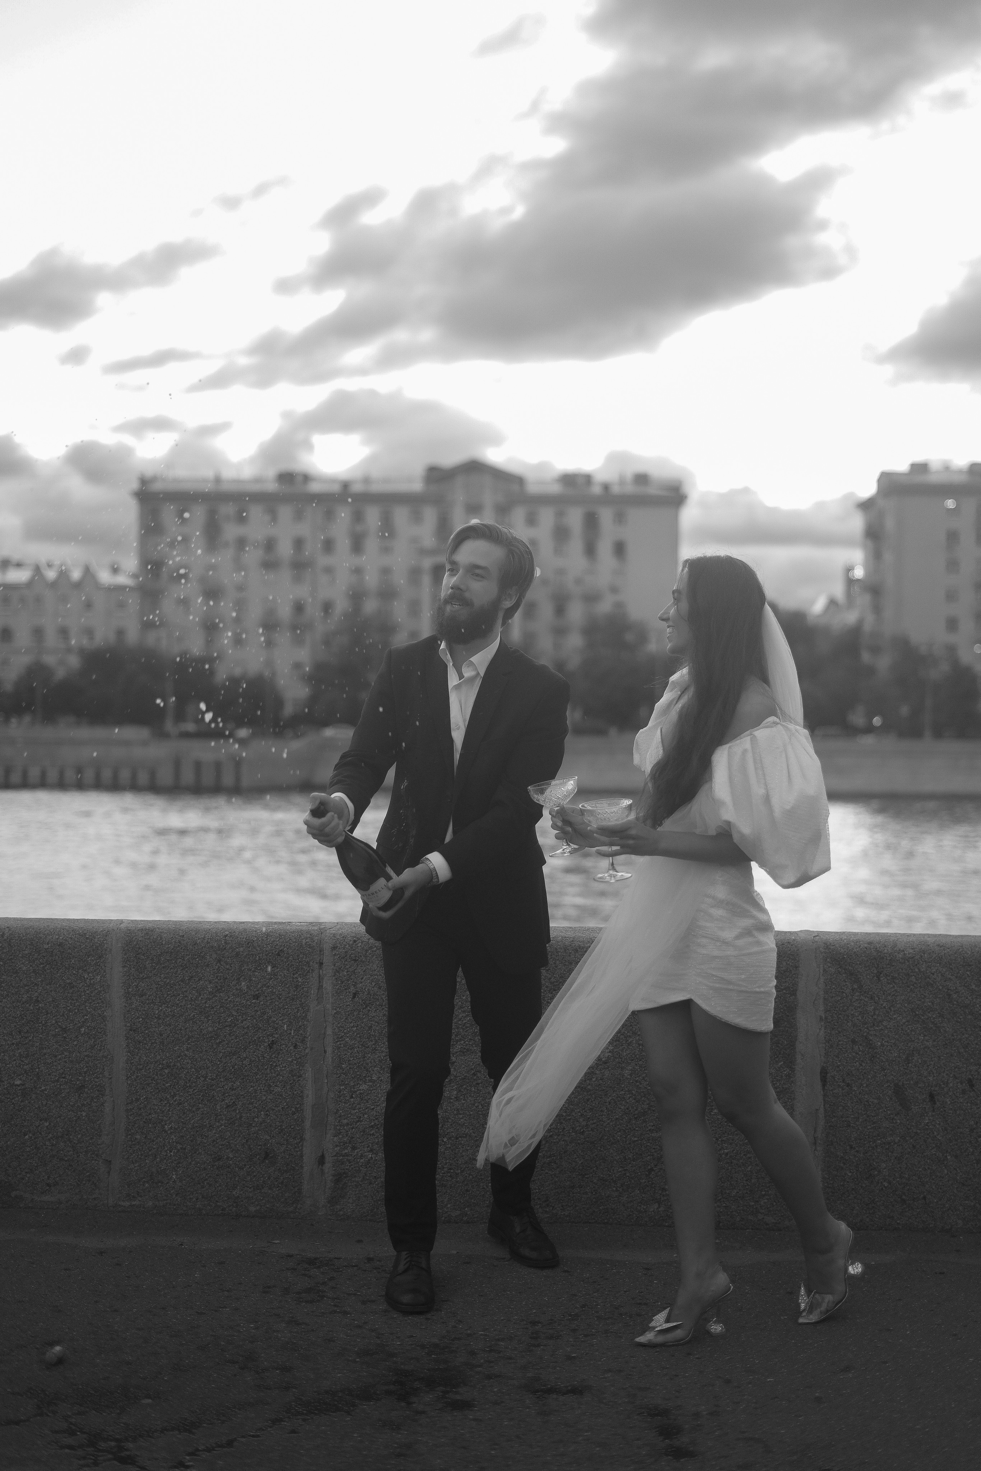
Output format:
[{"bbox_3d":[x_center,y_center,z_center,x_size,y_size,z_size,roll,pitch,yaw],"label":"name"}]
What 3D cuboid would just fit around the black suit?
[{"bbox_3d":[-0.049,0.495,4.780,0.490,1.450,0.590,1,0,18],"label":"black suit"}]

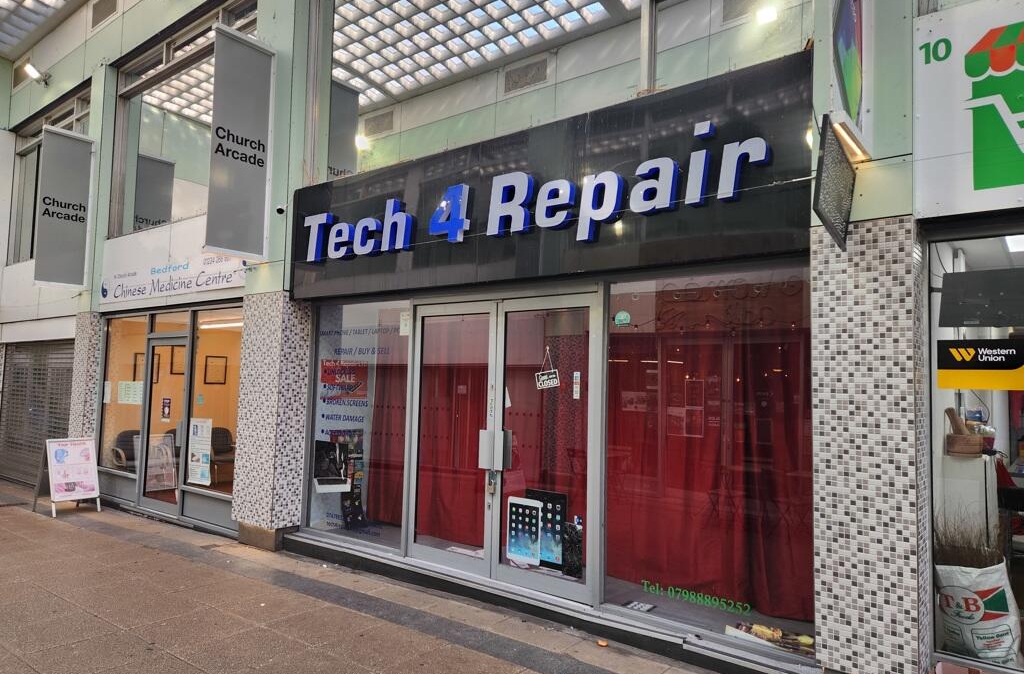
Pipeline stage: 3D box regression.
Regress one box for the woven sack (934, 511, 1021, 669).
[{"bbox_3d":[2.325,1.283,3.424,0.400,0.780,0.300,-2,-5,38],"label":"woven sack"}]

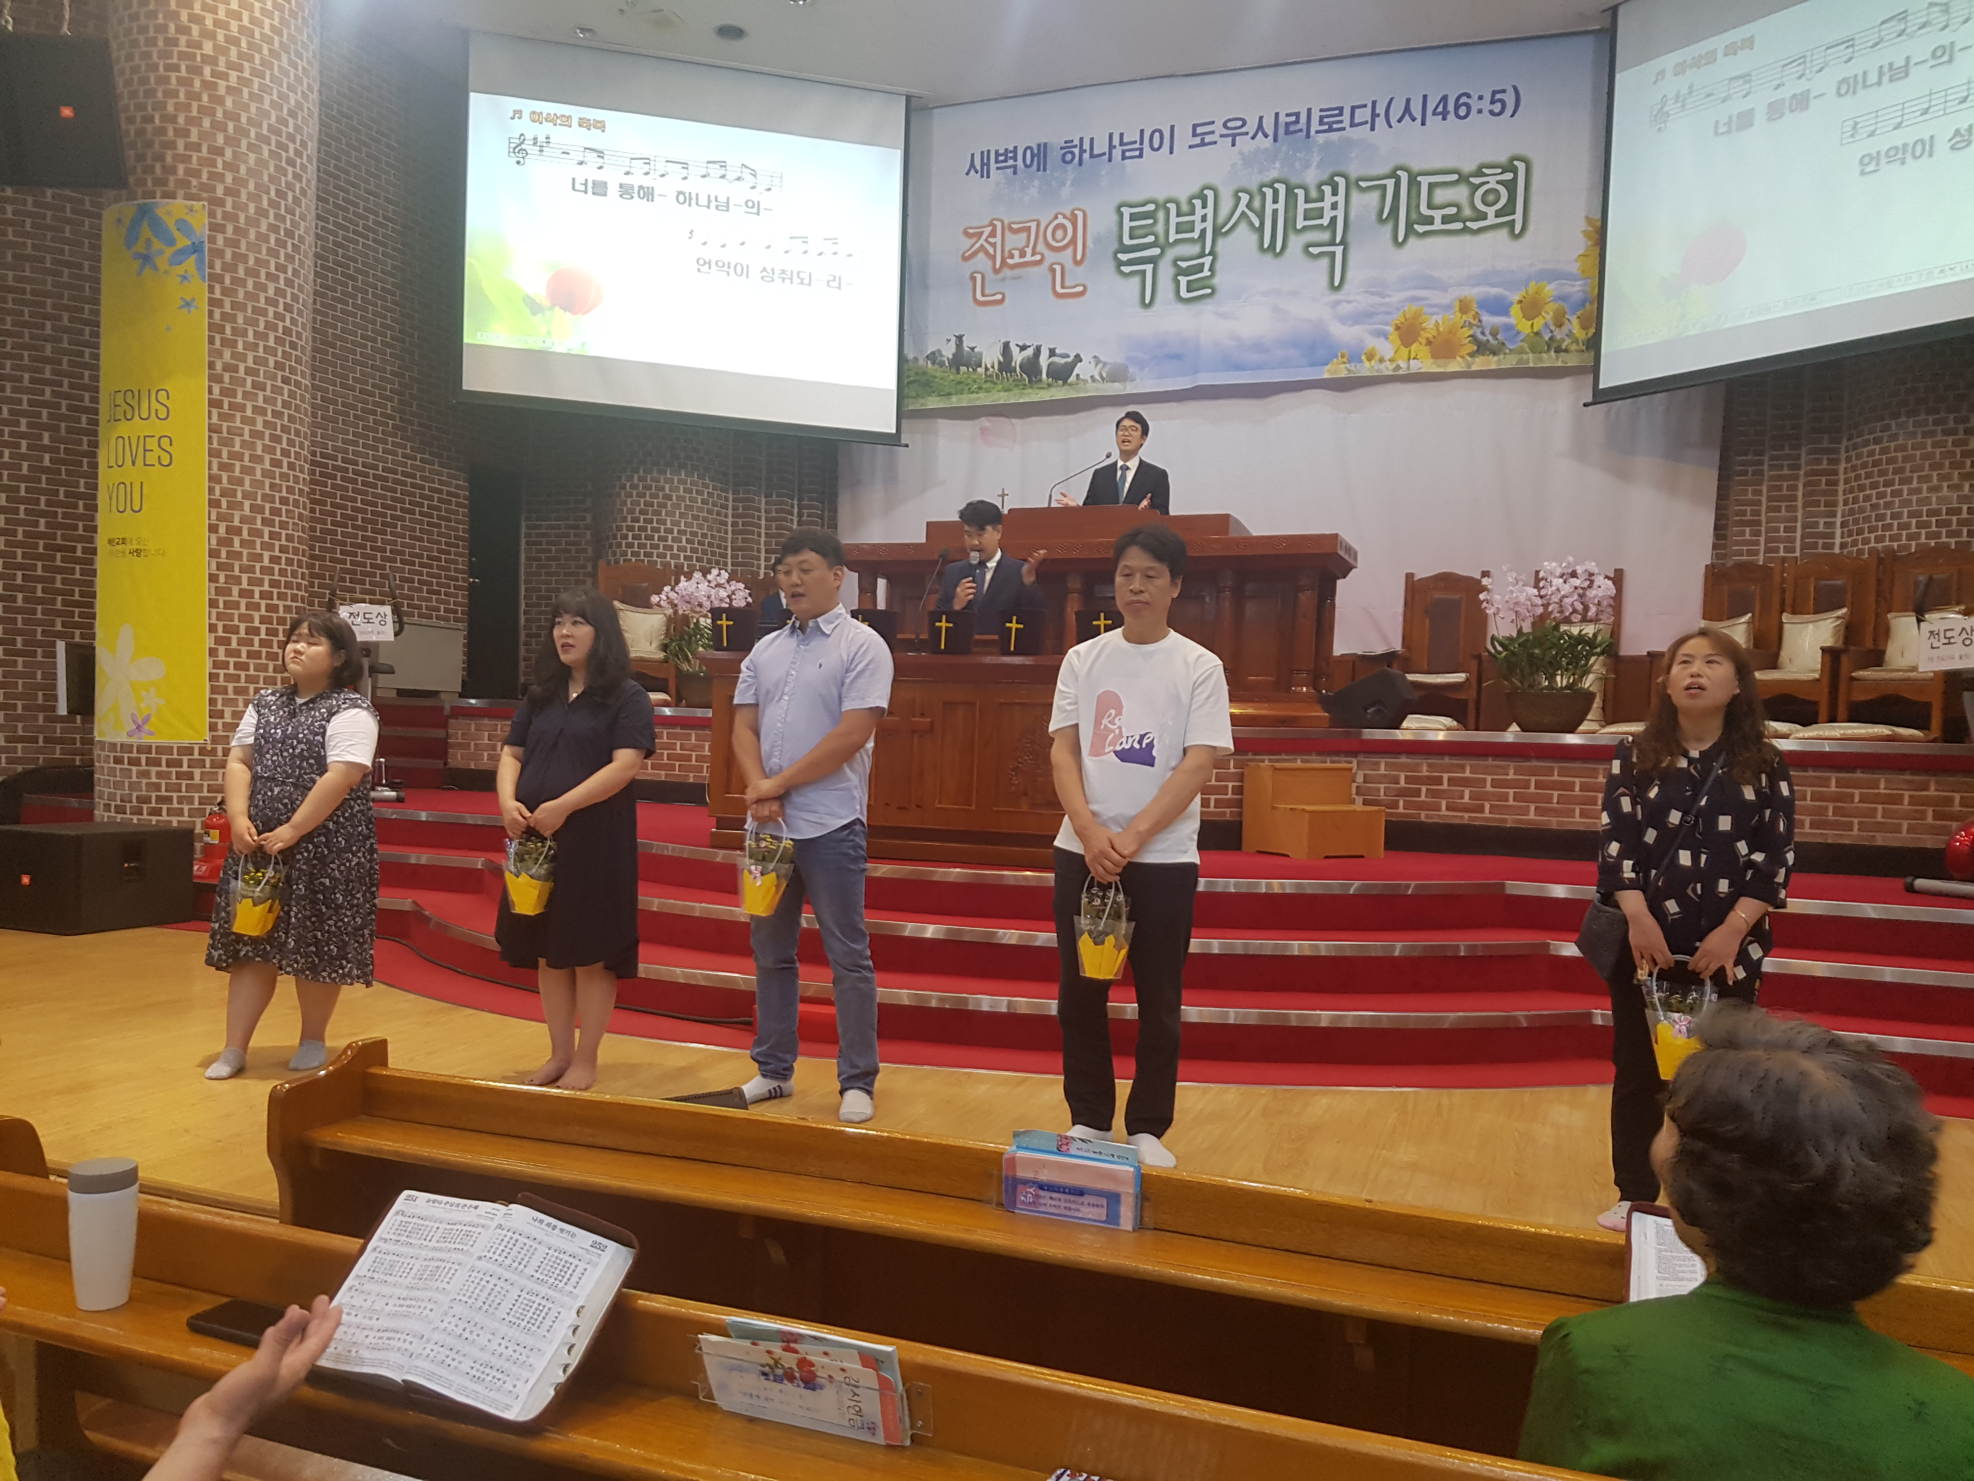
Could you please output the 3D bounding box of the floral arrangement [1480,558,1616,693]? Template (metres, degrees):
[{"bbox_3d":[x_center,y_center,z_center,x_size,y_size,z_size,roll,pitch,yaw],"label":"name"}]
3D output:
[{"bbox_3d":[2.930,-0.605,7.750,0.690,0.690,0.580,3,1,24],"label":"floral arrangement"}]

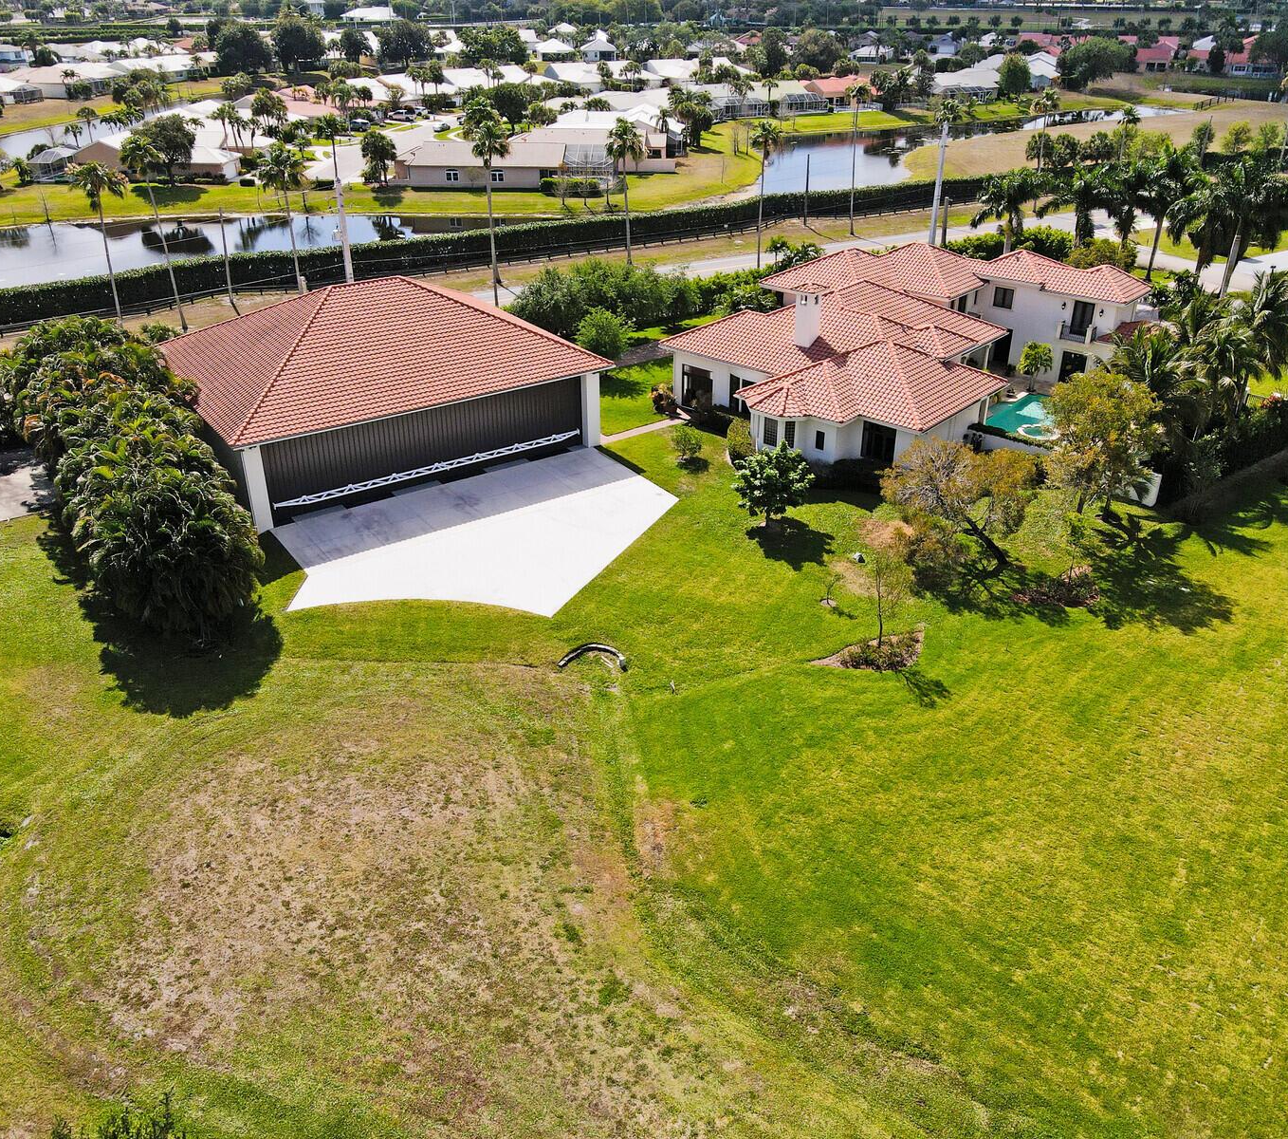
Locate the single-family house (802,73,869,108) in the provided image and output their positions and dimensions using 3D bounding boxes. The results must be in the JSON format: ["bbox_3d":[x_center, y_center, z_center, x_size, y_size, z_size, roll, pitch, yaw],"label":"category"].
[{"bbox_3d":[39.300,-98.546,216.053,14.000,5.000,14.500,-8,32,-13],"label":"single-family house"}]

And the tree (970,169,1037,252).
[{"bbox_3d":[36.017,-34.260,103.537,6.400,9.800,6.400,0,31,0],"label":"tree"}]

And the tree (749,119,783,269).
[{"bbox_3d":[12.530,-40.380,110.872,3.700,13.200,3.700,0,30,0],"label":"tree"}]

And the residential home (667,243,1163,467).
[{"bbox_3d":[18.565,-17.091,75.006,25.500,9.000,32.500,25,38,36],"label":"residential home"}]

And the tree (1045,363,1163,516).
[{"bbox_3d":[25.078,-6.692,57.435,6.200,8.400,6.200,-1,30,0],"label":"tree"}]

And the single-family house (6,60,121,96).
[{"bbox_3d":[-136.303,-115.620,248.372,22.000,5.600,26.000,6,31,10],"label":"single-family house"}]

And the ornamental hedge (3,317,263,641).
[{"bbox_3d":[-28.612,-5.882,57.812,7.300,8.100,25.000,-20,36,-30],"label":"ornamental hedge"}]

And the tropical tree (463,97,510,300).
[{"bbox_3d":[-14.161,-34.194,98.177,4.200,15.400,4.200,0,30,0],"label":"tropical tree"}]

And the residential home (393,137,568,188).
[{"bbox_3d":[-22.315,-56.800,146.331,23.500,4.900,12.500,2,31,4],"label":"residential home"}]

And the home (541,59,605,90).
[{"bbox_3d":[-15.003,-121.218,259.651,13.500,6.000,20.000,-10,31,-15],"label":"home"}]

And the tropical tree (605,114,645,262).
[{"bbox_3d":[-1.720,-37.403,105.130,4.000,13.700,4.000,0,31,0],"label":"tropical tree"}]

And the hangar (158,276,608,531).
[{"bbox_3d":[-17.160,-13.437,68.050,23.210,10.350,20.610,-18,34,-27],"label":"hangar"}]

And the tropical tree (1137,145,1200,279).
[{"bbox_3d":[49.281,-33.337,99.799,6.200,12.000,6.200,0,30,0],"label":"tropical tree"}]

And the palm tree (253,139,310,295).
[{"bbox_3d":[-30.524,-29.725,92.249,4.600,13.800,4.600,0,31,0],"label":"palm tree"}]

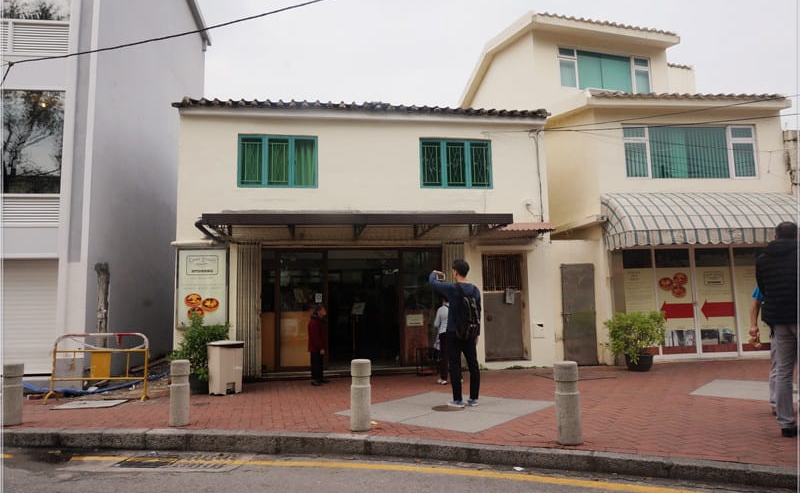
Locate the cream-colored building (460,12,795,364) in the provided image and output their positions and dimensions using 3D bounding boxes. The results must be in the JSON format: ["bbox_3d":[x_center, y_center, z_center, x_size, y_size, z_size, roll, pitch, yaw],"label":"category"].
[{"bbox_3d":[5.445,-1.630,15.022,5.100,8.800,9.000,-1,-7,-7],"label":"cream-colored building"}]

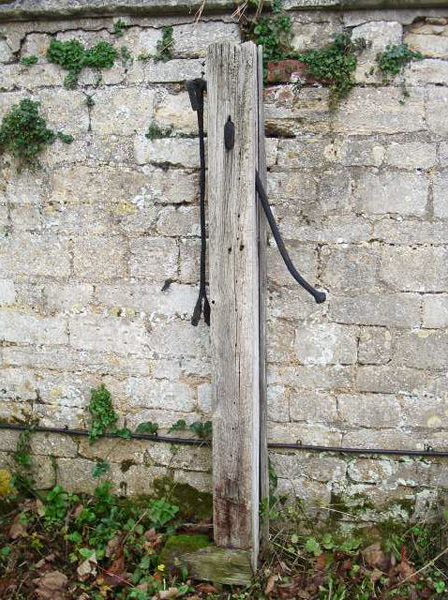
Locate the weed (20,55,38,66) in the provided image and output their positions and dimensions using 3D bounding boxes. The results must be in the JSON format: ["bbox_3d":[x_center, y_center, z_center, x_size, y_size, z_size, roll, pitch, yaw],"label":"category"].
[{"bbox_3d":[-0.818,-1.002,2.974,0.056,0.038,0.050,1,9,8],"label":"weed"}]

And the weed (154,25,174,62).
[{"bbox_3d":[-0.244,-1.037,2.877,0.065,0.132,0.070,1,9,8],"label":"weed"}]

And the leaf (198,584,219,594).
[{"bbox_3d":[-0.054,1.013,2.488,0.068,0.020,0.060,1,9,8],"label":"leaf"}]

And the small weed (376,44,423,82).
[{"bbox_3d":[0.596,-0.806,2.412,0.150,0.122,0.080,2,12,8],"label":"small weed"}]

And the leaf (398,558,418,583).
[{"bbox_3d":[0.664,0.980,2.575,0.060,0.044,0.080,1,9,8],"label":"leaf"}]

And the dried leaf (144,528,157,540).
[{"bbox_3d":[-0.284,0.907,2.749,0.045,0.028,0.040,2,12,8],"label":"dried leaf"}]

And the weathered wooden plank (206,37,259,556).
[{"bbox_3d":[0.035,0.063,2.502,0.159,1.832,0.070,2,12,8],"label":"weathered wooden plank"}]

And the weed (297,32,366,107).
[{"bbox_3d":[0.416,-0.892,2.768,0.265,0.249,0.140,1,9,8],"label":"weed"}]

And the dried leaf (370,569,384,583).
[{"bbox_3d":[0.574,1.036,2.674,0.044,0.028,0.040,2,12,8],"label":"dried leaf"}]

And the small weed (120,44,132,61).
[{"bbox_3d":[-0.355,-0.893,2.565,0.038,0.053,0.030,2,12,8],"label":"small weed"}]

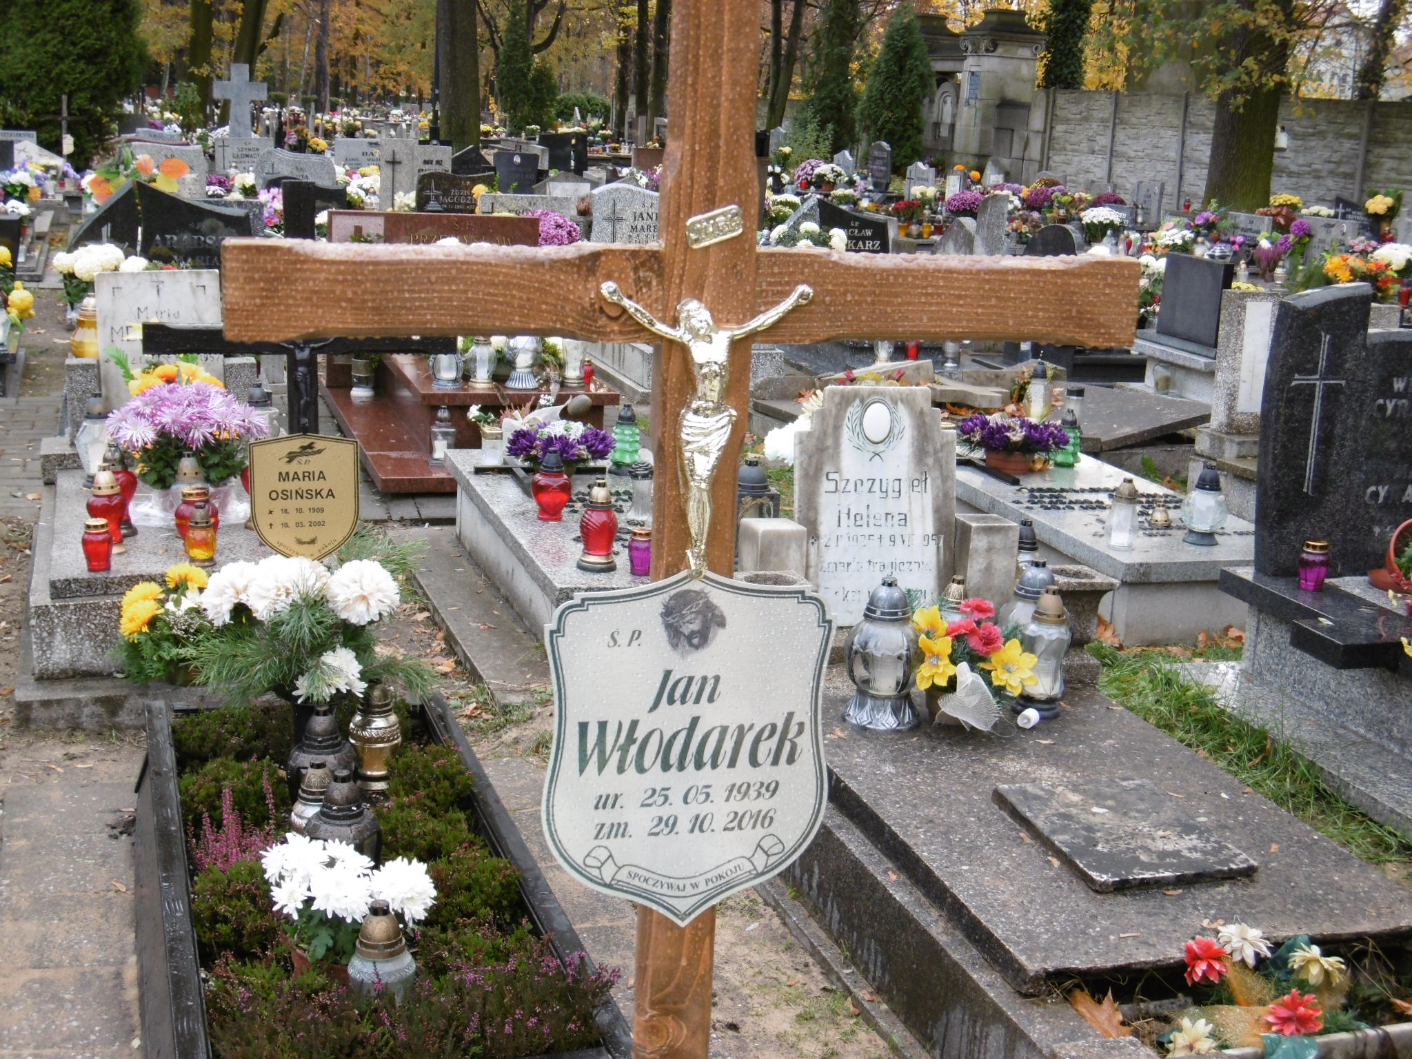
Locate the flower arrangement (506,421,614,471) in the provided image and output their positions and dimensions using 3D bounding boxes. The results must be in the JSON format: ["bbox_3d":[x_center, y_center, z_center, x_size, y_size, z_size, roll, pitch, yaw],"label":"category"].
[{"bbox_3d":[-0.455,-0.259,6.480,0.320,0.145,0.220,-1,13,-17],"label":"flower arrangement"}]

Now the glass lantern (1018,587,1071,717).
[{"bbox_3d":[0.733,0.262,4.513,0.111,0.280,0.111,3,11,9],"label":"glass lantern"}]

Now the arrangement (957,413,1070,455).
[{"bbox_3d":[1.045,-0.323,7.050,0.360,0.145,0.230,-1,13,-17],"label":"arrangement"}]

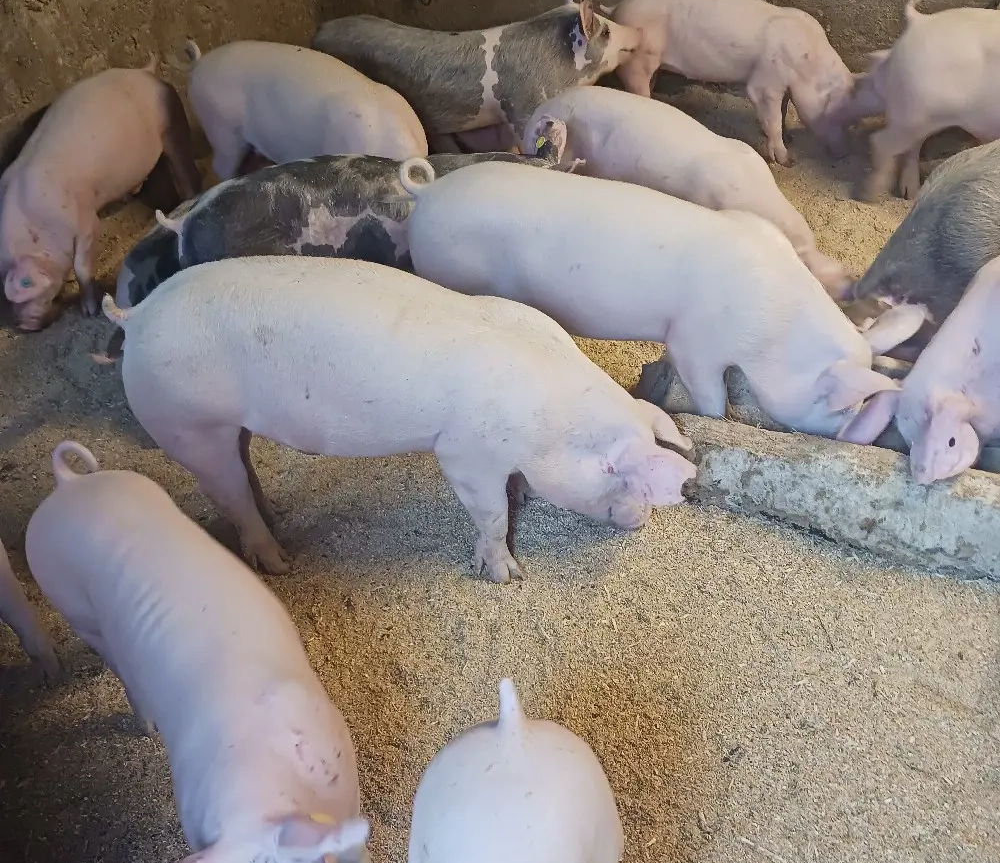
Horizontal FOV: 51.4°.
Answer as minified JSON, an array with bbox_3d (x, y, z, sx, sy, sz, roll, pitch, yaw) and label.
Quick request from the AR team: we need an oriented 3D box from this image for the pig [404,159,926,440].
[{"bbox_3d":[0.368,-0.321,2.637,1.259,0.601,0.358,15,38,21],"label":"pig"}]

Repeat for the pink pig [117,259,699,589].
[{"bbox_3d":[-0.213,-0.028,2.227,1.201,0.591,0.349,3,35,5],"label":"pink pig"}]

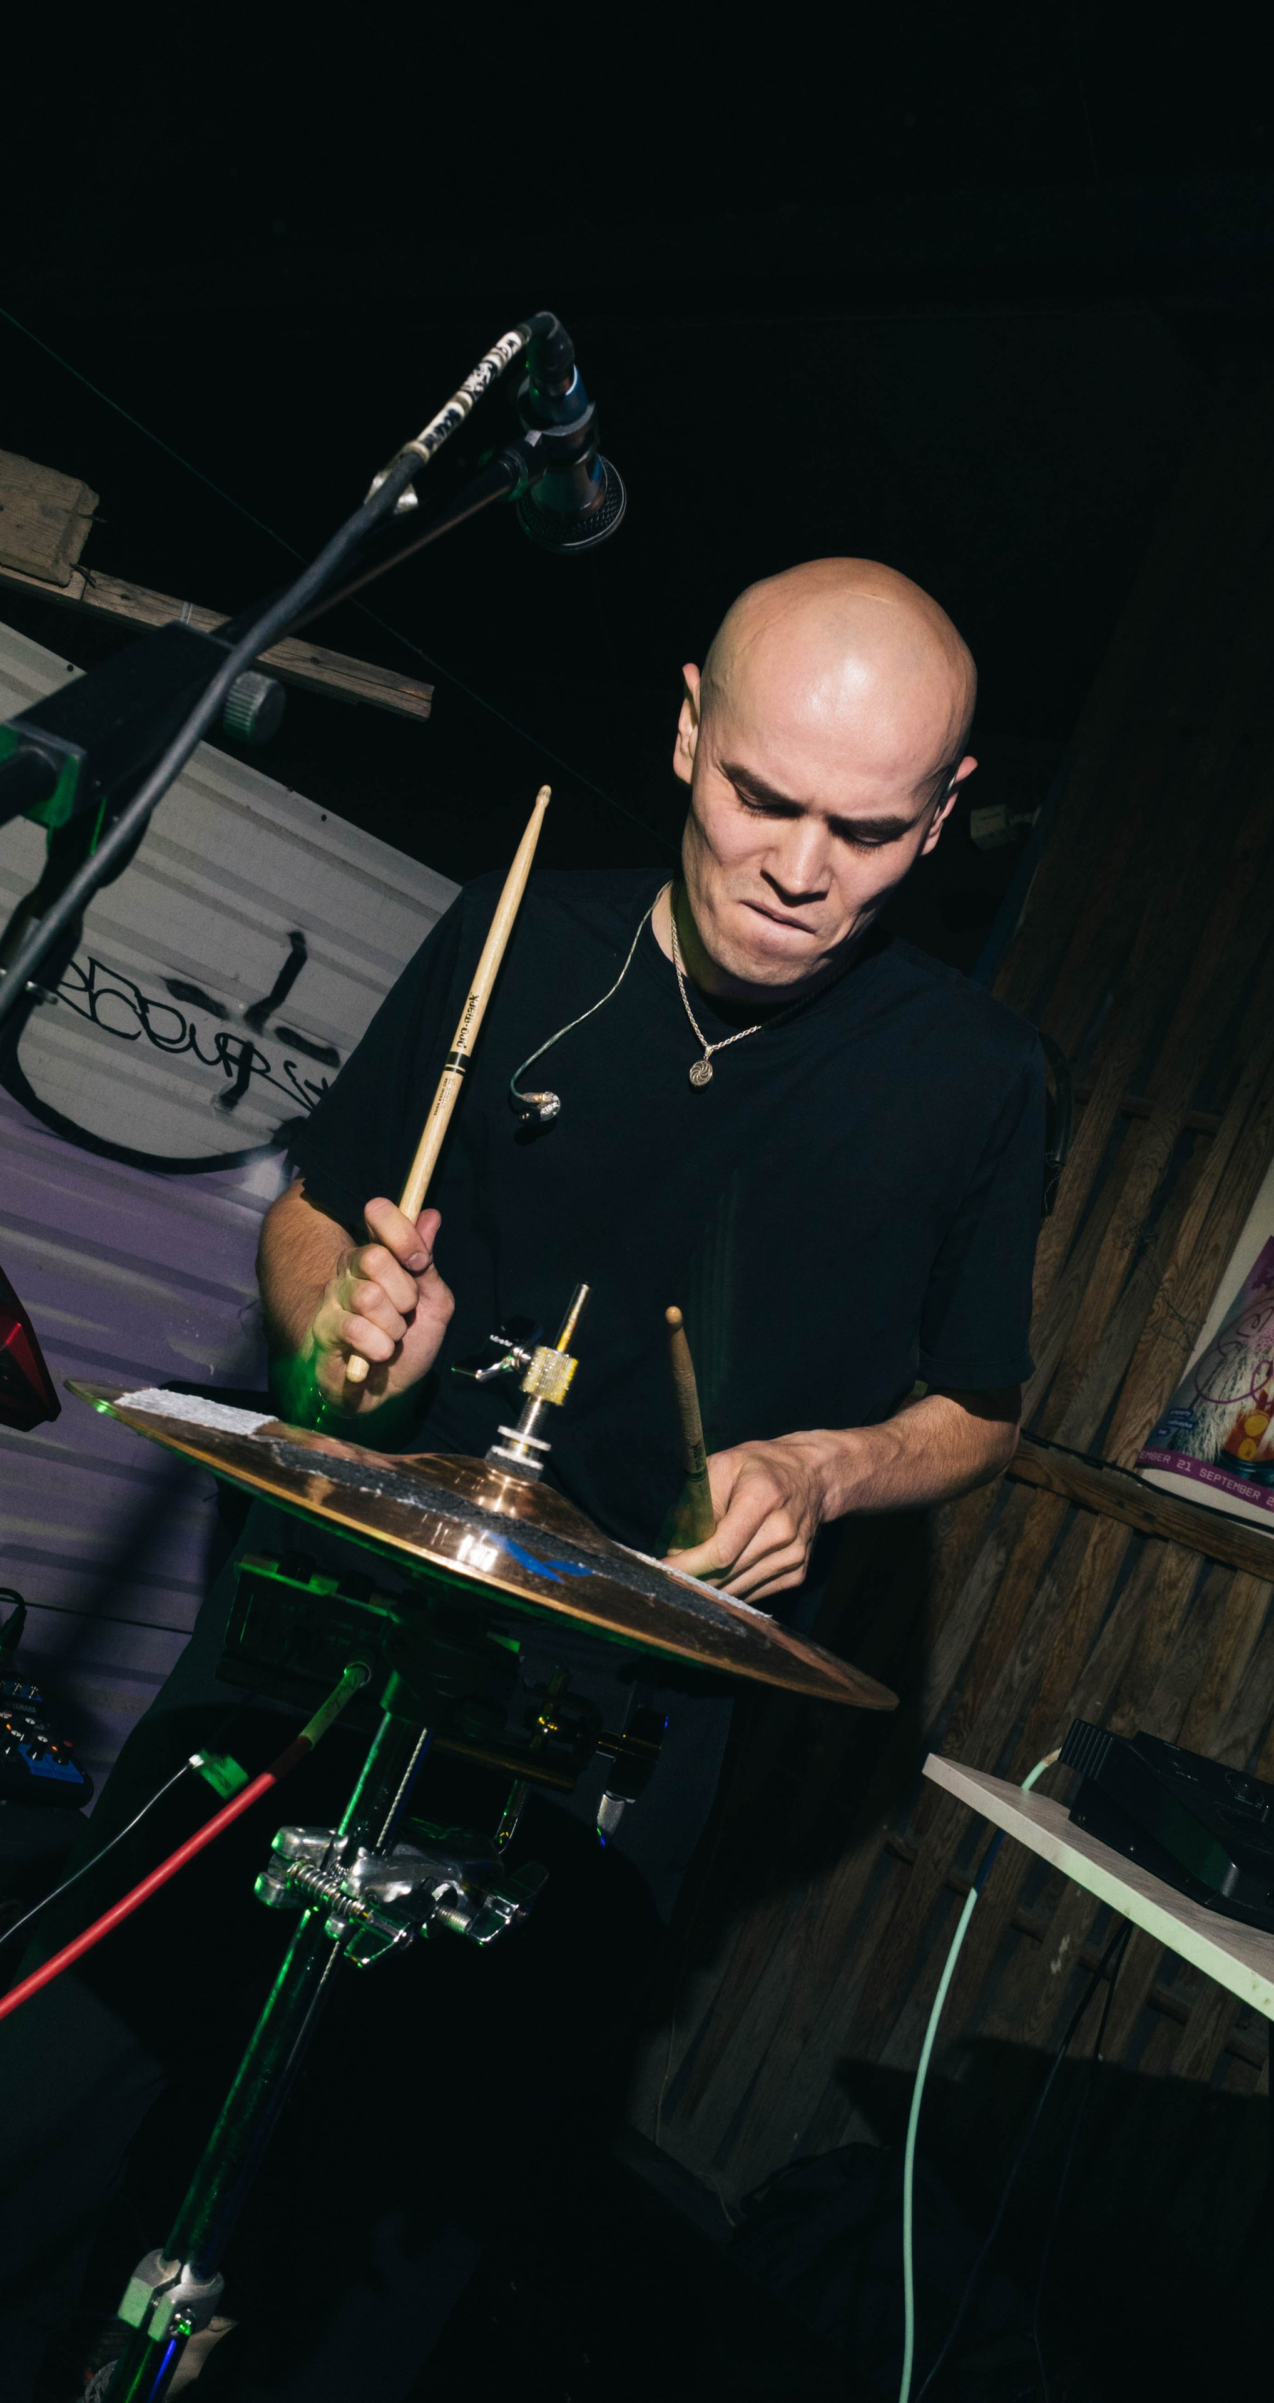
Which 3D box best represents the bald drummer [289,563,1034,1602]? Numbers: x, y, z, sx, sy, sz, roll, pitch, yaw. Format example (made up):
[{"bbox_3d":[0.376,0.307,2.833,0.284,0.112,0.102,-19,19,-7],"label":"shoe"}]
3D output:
[{"bbox_3d":[-0.124,0.417,1.263,0.580,1.670,0.480,22,-2,1],"label":"bald drummer"}]

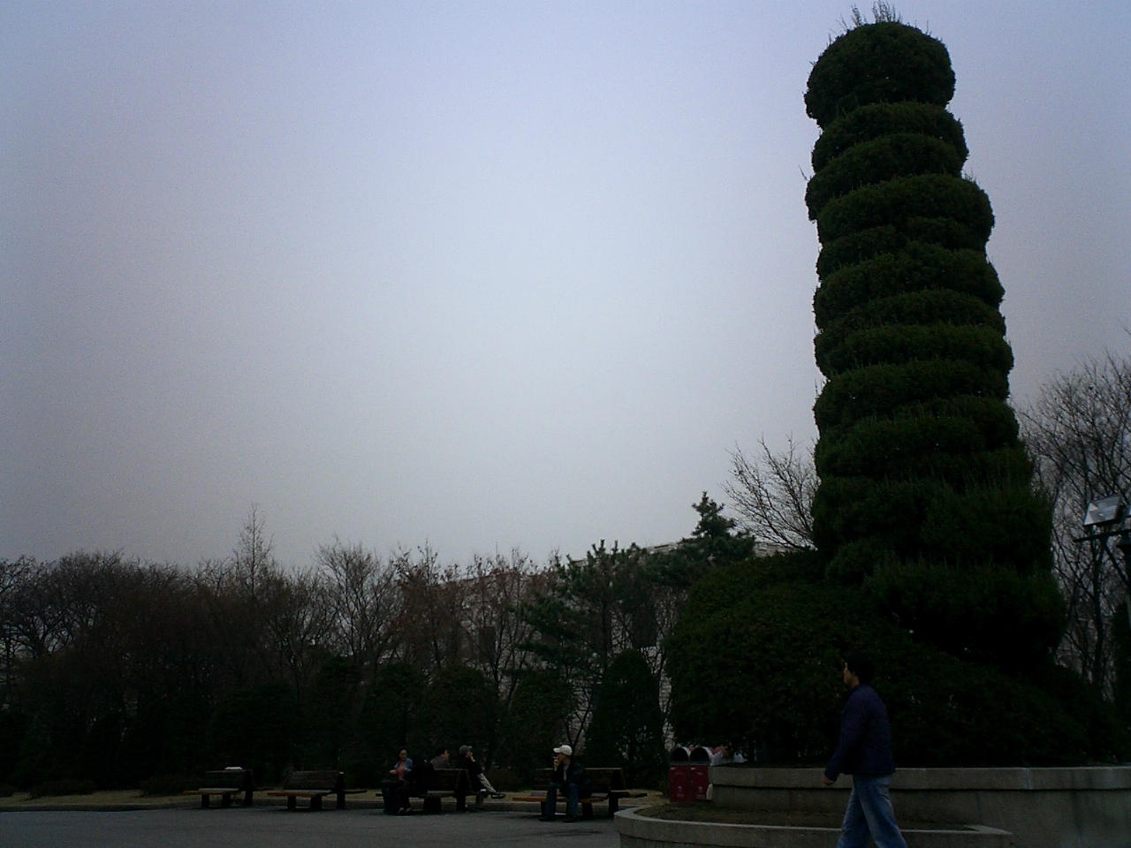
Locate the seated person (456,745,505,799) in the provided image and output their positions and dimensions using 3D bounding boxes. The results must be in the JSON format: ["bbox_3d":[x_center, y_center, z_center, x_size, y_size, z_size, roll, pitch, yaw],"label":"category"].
[{"bbox_3d":[-1.782,7.477,25.531,0.950,1.300,0.500,-4,-16,11],"label":"seated person"}]

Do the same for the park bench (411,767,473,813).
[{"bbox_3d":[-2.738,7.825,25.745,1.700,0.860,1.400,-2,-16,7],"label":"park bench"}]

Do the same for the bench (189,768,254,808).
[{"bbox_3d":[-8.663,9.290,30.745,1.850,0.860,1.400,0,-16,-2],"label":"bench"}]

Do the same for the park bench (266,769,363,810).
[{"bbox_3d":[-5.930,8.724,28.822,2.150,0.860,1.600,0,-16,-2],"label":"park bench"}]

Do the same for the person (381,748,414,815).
[{"bbox_3d":[-3.468,7.398,25.037,0.550,1.300,0.800,-7,-17,23],"label":"person"}]

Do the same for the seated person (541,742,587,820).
[{"bbox_3d":[-0.008,6.328,21.384,0.580,1.310,0.850,-6,-17,20],"label":"seated person"}]

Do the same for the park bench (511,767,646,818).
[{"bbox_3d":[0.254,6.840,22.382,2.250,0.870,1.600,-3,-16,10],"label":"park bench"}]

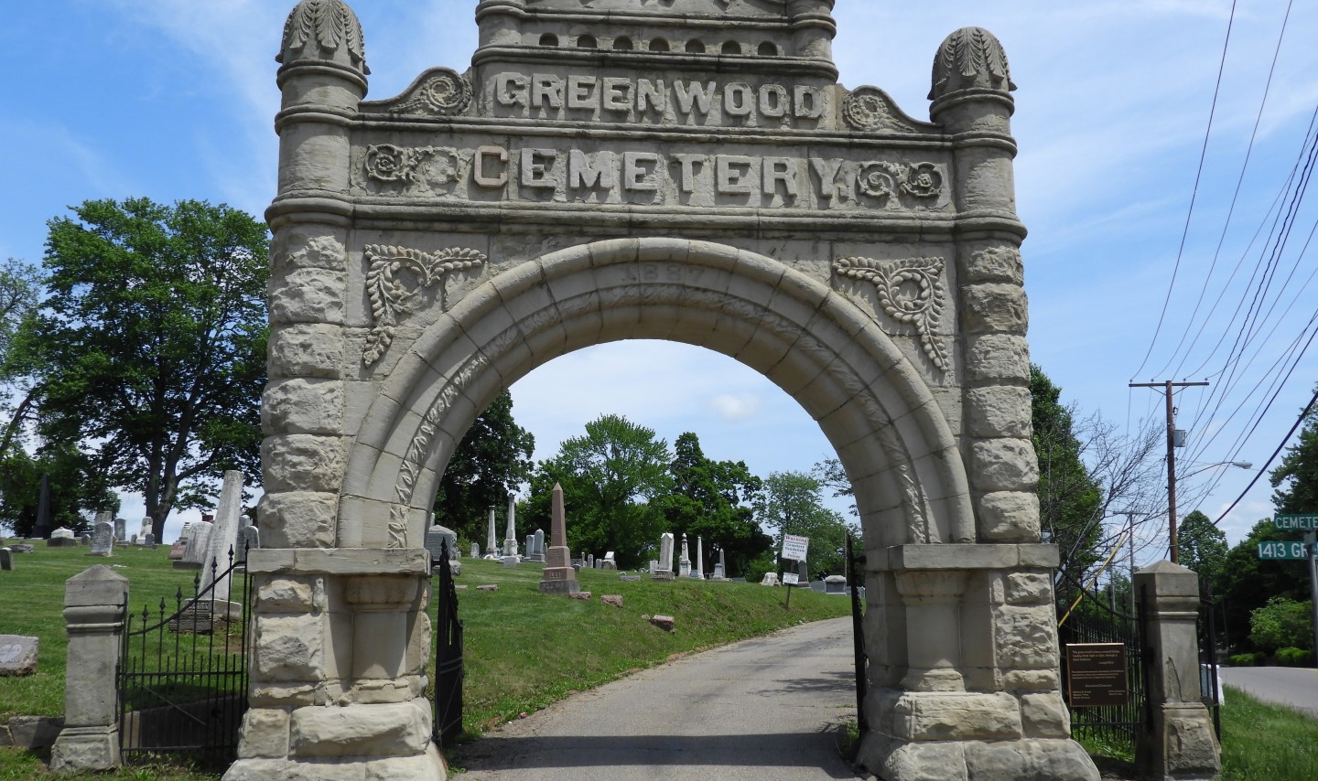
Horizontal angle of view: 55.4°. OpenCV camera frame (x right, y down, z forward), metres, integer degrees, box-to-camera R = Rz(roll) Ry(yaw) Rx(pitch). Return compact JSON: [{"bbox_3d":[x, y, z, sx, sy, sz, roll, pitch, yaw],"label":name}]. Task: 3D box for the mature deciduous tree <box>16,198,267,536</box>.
[{"bbox_3d":[-19.394,-0.767,48.000,10.346,13.312,10.346,0,-8,-6],"label":"mature deciduous tree"}]

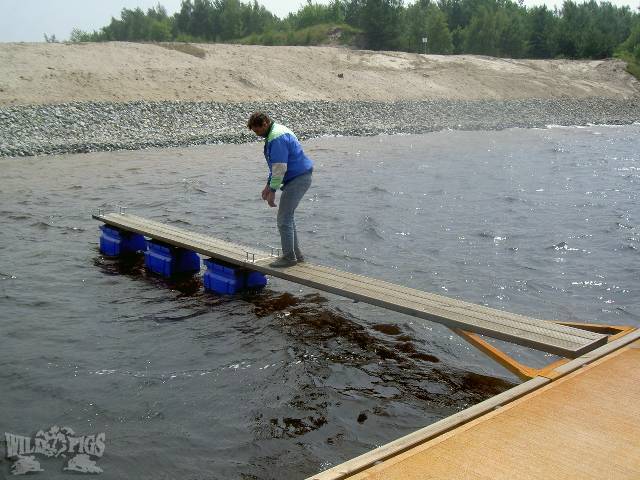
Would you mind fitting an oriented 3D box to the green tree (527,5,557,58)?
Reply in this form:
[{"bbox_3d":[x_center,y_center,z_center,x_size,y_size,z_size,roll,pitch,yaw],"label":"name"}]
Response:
[{"bbox_3d":[25.188,-23.710,82.000,3.410,6.260,3.410,3,11,16],"label":"green tree"}]

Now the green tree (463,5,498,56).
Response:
[{"bbox_3d":[17.806,-23.353,80.000,3.990,5.660,3.990,2,11,12],"label":"green tree"}]

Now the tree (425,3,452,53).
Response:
[{"bbox_3d":[13.147,-23.464,80.000,3.110,5.430,3.110,2,11,9],"label":"tree"}]

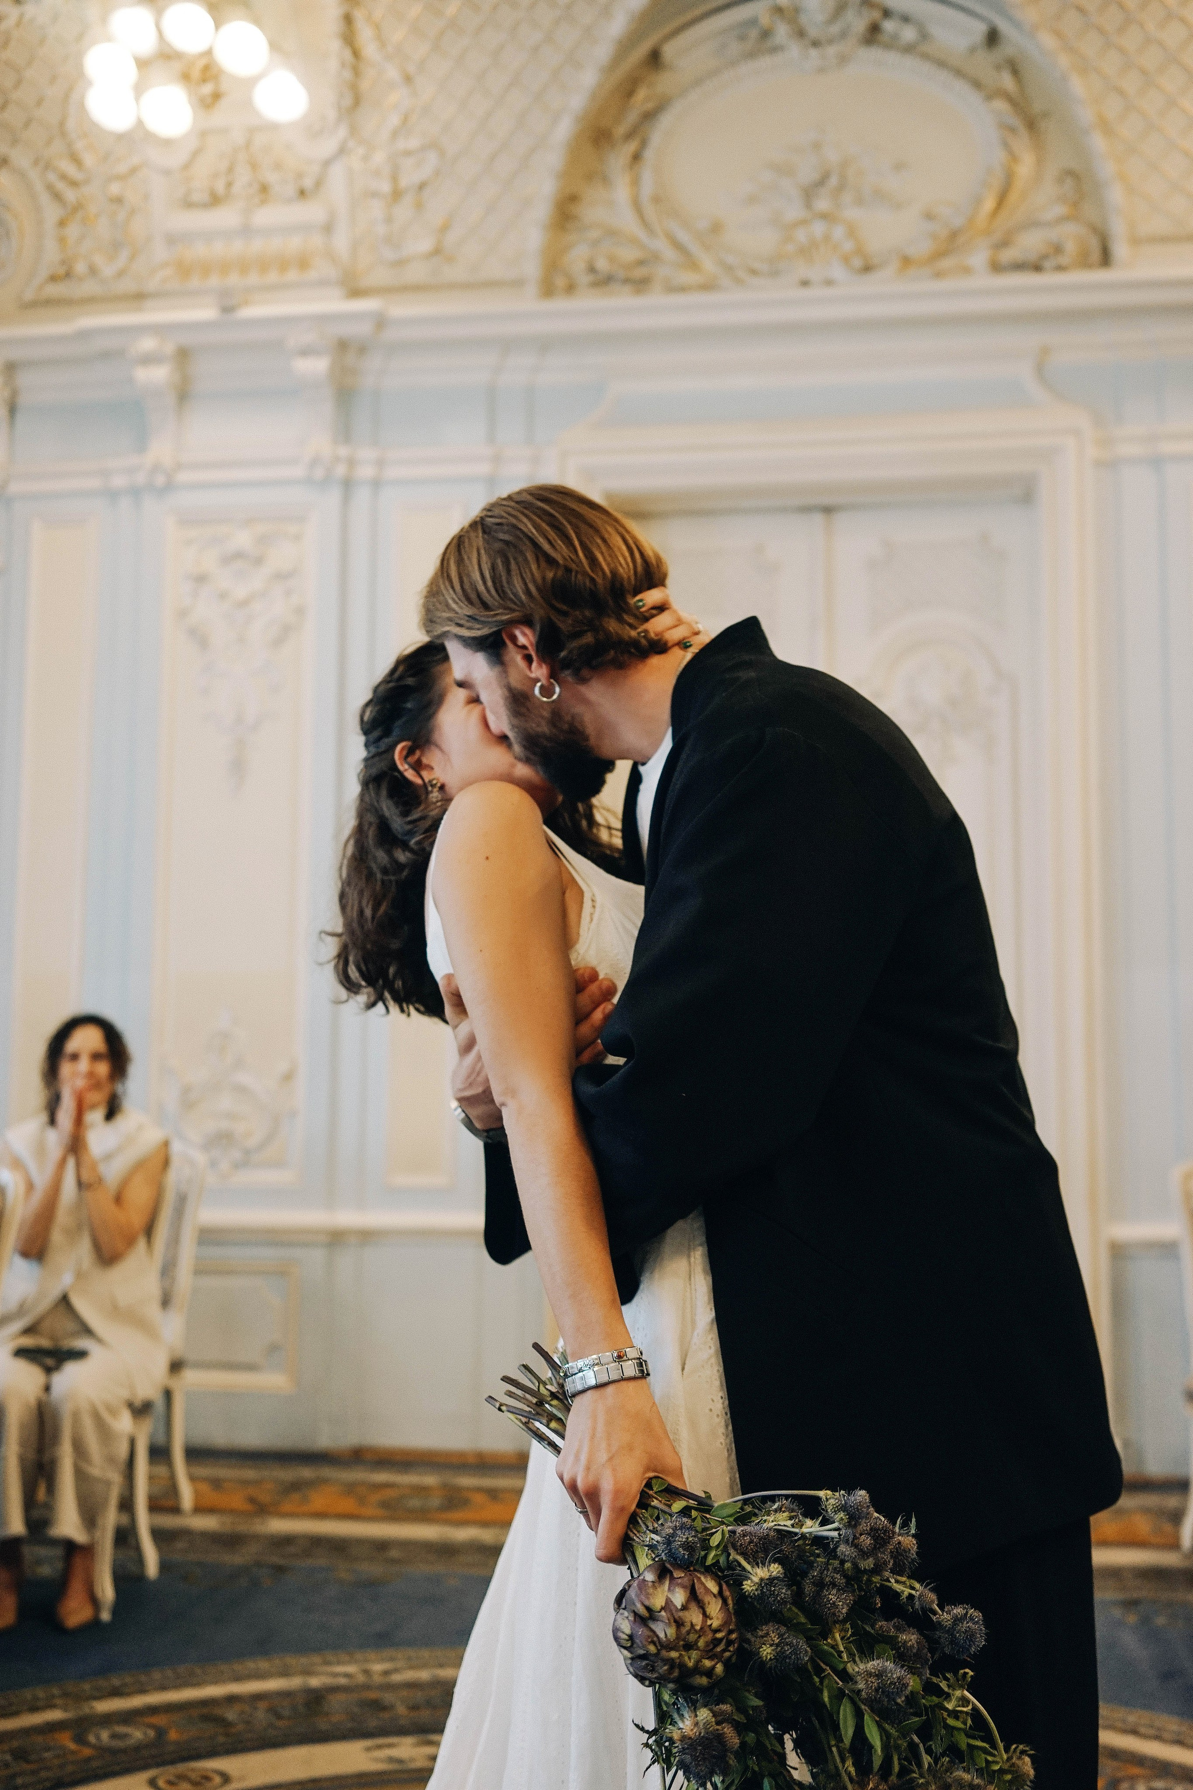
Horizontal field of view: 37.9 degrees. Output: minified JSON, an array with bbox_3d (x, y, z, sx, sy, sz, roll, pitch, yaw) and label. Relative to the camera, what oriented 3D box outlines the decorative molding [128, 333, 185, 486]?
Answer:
[{"bbox_3d":[-1.410,-1.544,5.575,0.130,0.445,0.170,0,-5,7],"label":"decorative molding"}]

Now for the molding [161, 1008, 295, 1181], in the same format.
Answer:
[{"bbox_3d":[-1.138,0.615,5.398,0.396,0.520,0.050,0,-5,7],"label":"molding"}]

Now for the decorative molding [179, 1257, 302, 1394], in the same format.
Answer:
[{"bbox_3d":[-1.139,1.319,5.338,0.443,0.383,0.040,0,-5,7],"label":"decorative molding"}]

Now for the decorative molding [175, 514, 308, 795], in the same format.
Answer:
[{"bbox_3d":[-1.127,-0.763,5.526,0.394,0.851,0.050,0,-5,7],"label":"decorative molding"}]

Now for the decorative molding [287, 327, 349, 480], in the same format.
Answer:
[{"bbox_3d":[-0.881,-1.544,5.506,0.130,0.445,0.170,0,-5,7],"label":"decorative molding"}]

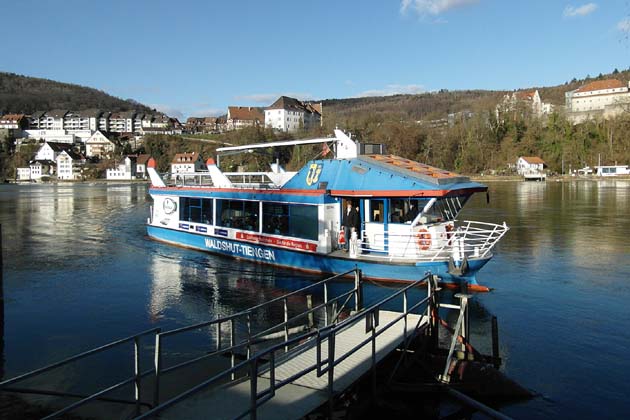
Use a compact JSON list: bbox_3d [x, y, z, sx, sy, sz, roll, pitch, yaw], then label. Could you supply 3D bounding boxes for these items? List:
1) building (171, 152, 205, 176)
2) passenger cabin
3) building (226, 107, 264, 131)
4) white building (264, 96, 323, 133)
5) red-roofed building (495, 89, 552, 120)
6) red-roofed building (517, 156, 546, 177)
[{"bbox_3d":[-68.654,-23.692,245.000,13.000,13.500,10.500,1,4,12],"label":"building"},{"bbox_3d":[-1.513,-0.959,20.391,17.700,4.500,4.000,4,6,45],"label":"passenger cabin"},{"bbox_3d":[-43.991,-57.600,288.000,24.000,15.000,13.000,-2,4,-20],"label":"building"},{"bbox_3d":[-13.747,-58.349,278.000,15.500,22.000,35.000,3,5,37],"label":"white building"},{"bbox_3d":[115.110,-57.830,250.000,25.000,17.000,13.000,4,6,43],"label":"red-roofed building"},{"bbox_3d":[108.488,-21.547,228.000,10.000,9.500,8.000,-1,4,-13],"label":"red-roofed building"}]

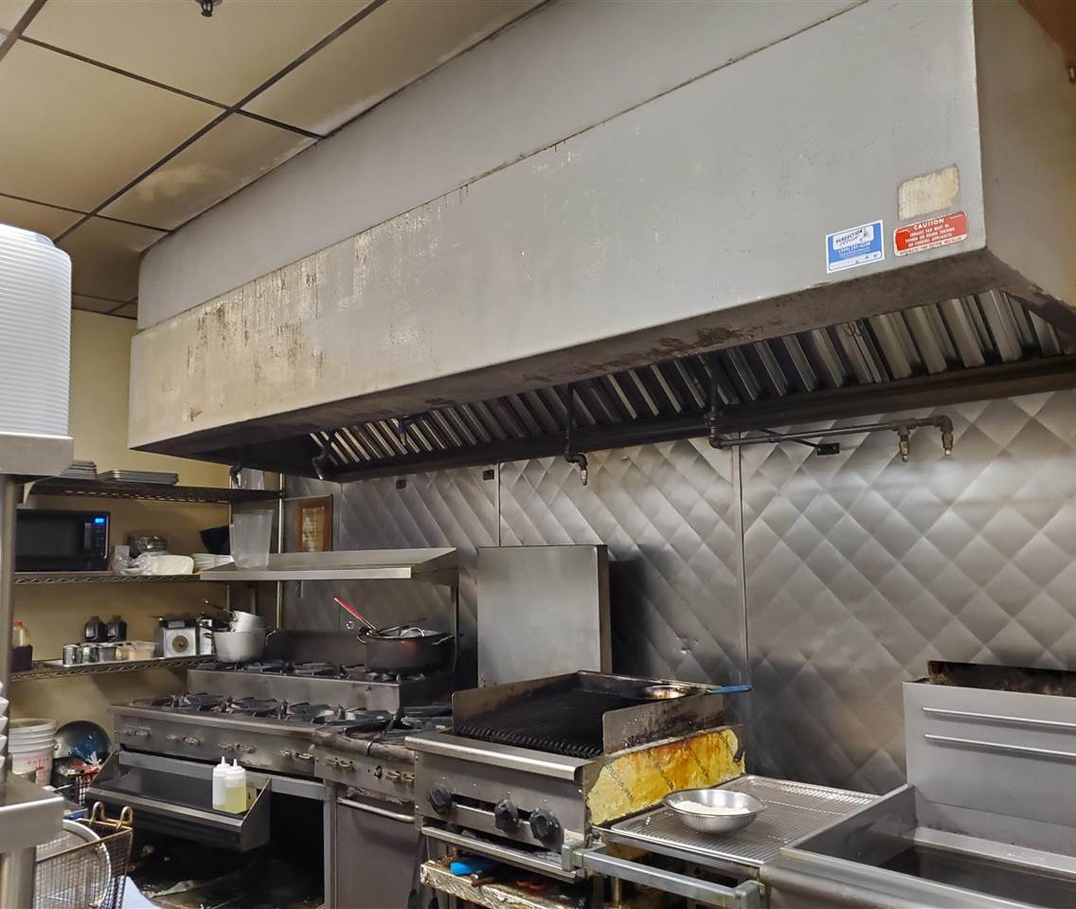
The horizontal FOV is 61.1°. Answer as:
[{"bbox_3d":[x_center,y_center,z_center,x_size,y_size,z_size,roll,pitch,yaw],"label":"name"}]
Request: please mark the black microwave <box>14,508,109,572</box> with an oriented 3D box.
[{"bbox_3d":[-2.453,0.437,4.510,0.375,0.295,0.495,-7,-9,44],"label":"black microwave"}]

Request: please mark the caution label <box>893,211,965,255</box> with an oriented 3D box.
[{"bbox_3d":[0.692,-0.387,1.605,0.126,0.053,0.003,-7,-9,44],"label":"caution label"}]

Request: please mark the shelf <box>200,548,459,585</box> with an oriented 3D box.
[{"bbox_3d":[-0.890,0.462,3.726,1.220,0.115,0.270,-5,-7,34],"label":"shelf"}]

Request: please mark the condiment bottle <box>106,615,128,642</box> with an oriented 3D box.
[{"bbox_3d":[-2.249,0.965,4.863,0.110,0.205,0.110,3,-8,-33],"label":"condiment bottle"}]

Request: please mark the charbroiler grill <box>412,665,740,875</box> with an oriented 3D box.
[{"bbox_3d":[0.104,0.796,2.393,0.615,0.345,0.670,-7,-9,44],"label":"charbroiler grill"}]

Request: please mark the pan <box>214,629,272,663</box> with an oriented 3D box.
[{"bbox_3d":[-1.263,0.813,3.880,0.240,0.140,0.240,-7,-9,44],"label":"pan"}]

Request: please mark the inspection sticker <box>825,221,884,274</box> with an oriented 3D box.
[{"bbox_3d":[0.607,-0.397,1.742,0.115,0.077,0.002,-7,-9,43],"label":"inspection sticker"}]

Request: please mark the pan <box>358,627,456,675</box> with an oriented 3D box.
[{"bbox_3d":[-0.558,0.820,3.833,0.410,0.155,0.360,-2,-6,7],"label":"pan"}]

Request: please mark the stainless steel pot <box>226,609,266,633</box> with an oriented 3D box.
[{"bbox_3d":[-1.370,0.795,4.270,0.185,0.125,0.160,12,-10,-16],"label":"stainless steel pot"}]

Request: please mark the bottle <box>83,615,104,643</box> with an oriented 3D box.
[{"bbox_3d":[-2.341,0.955,4.805,0.105,0.205,0.115,-7,-9,44],"label":"bottle"}]

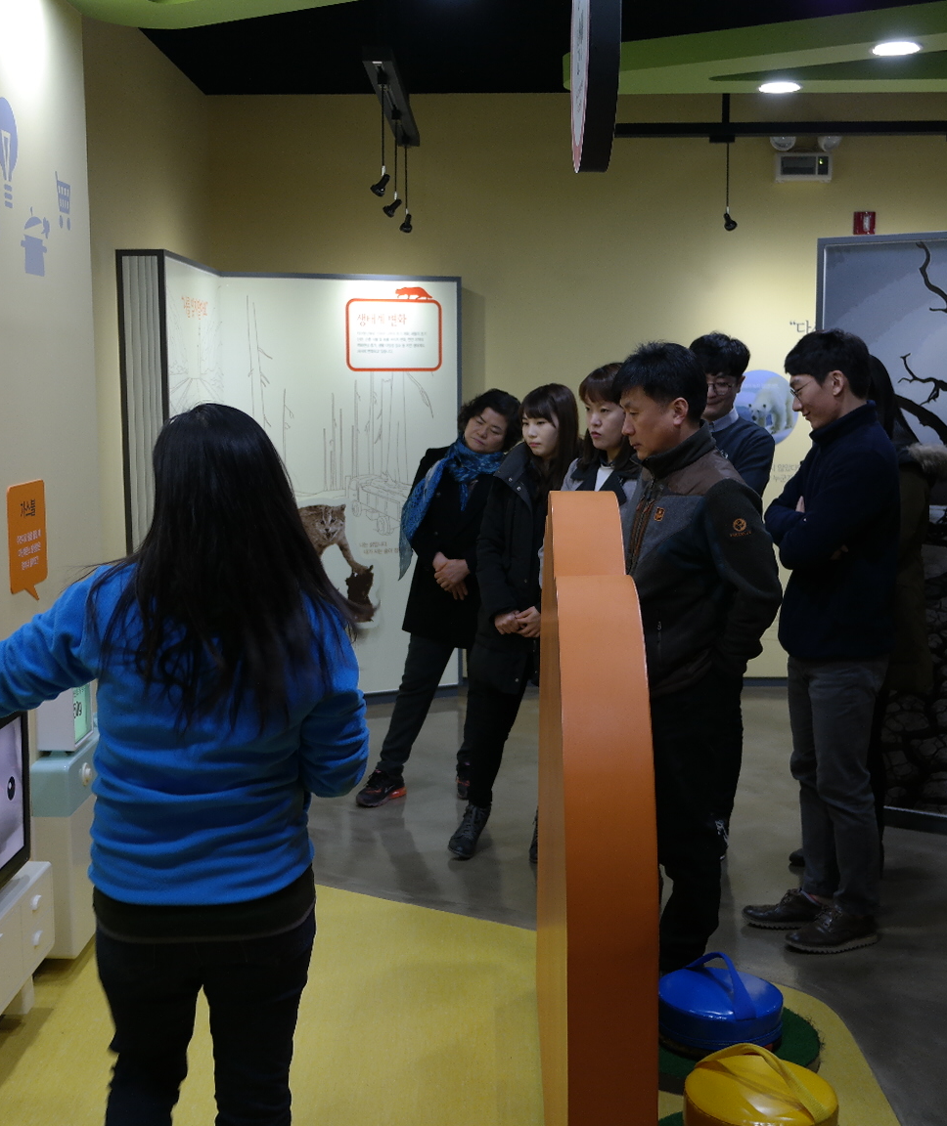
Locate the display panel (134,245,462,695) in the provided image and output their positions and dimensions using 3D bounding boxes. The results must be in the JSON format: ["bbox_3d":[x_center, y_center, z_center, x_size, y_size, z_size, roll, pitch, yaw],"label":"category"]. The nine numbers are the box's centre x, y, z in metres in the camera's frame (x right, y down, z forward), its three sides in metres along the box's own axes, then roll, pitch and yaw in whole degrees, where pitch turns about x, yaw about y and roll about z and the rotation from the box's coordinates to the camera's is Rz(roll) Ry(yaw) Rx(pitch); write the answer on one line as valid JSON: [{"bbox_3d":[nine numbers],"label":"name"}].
[{"bbox_3d":[-0.690,-0.269,6.375,1.180,2.100,1.300,-1,7,-6],"label":"display panel"}]

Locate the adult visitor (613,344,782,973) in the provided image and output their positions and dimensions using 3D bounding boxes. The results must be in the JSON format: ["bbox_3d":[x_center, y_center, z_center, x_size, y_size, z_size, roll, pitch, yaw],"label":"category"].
[{"bbox_3d":[0.560,0.264,3.720,0.360,1.690,0.520,-3,8,-23],"label":"adult visitor"}]

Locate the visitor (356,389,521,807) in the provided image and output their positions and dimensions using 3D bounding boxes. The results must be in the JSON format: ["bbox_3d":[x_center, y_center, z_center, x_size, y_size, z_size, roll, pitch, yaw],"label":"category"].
[{"bbox_3d":[-0.110,0.118,5.395,0.580,1.570,0.400,3,8,26],"label":"visitor"}]

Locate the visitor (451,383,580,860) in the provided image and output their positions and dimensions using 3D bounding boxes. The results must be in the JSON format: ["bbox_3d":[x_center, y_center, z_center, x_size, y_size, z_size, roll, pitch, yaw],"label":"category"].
[{"bbox_3d":[0.130,0.194,4.699,0.480,1.590,0.400,5,8,33],"label":"visitor"}]

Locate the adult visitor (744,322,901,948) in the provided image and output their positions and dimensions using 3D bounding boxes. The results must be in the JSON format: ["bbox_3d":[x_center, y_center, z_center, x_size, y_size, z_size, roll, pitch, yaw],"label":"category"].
[{"bbox_3d":[0.970,0.210,3.995,0.380,1.730,0.500,-1,7,-12],"label":"adult visitor"}]

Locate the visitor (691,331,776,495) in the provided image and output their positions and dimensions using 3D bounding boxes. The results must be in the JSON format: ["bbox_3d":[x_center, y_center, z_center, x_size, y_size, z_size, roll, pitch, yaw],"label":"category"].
[{"bbox_3d":[0.830,0.107,4.748,0.500,1.750,0.320,4,8,30],"label":"visitor"}]

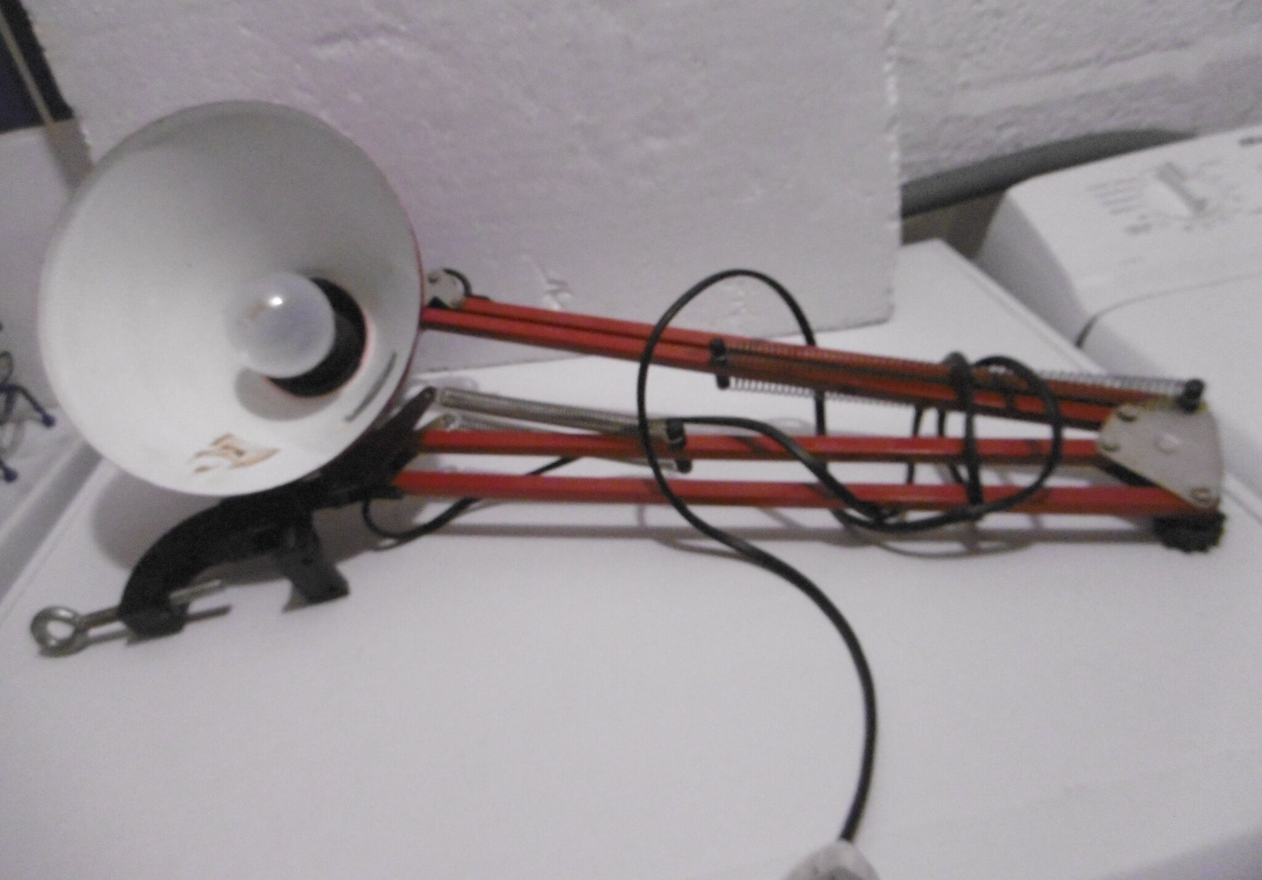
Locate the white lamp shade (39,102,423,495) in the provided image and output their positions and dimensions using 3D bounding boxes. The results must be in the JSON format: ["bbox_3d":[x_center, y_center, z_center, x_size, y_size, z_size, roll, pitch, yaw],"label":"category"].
[{"bbox_3d":[-0.171,-0.058,0.454,0.176,0.176,0.145,1,-4,5],"label":"white lamp shade"}]

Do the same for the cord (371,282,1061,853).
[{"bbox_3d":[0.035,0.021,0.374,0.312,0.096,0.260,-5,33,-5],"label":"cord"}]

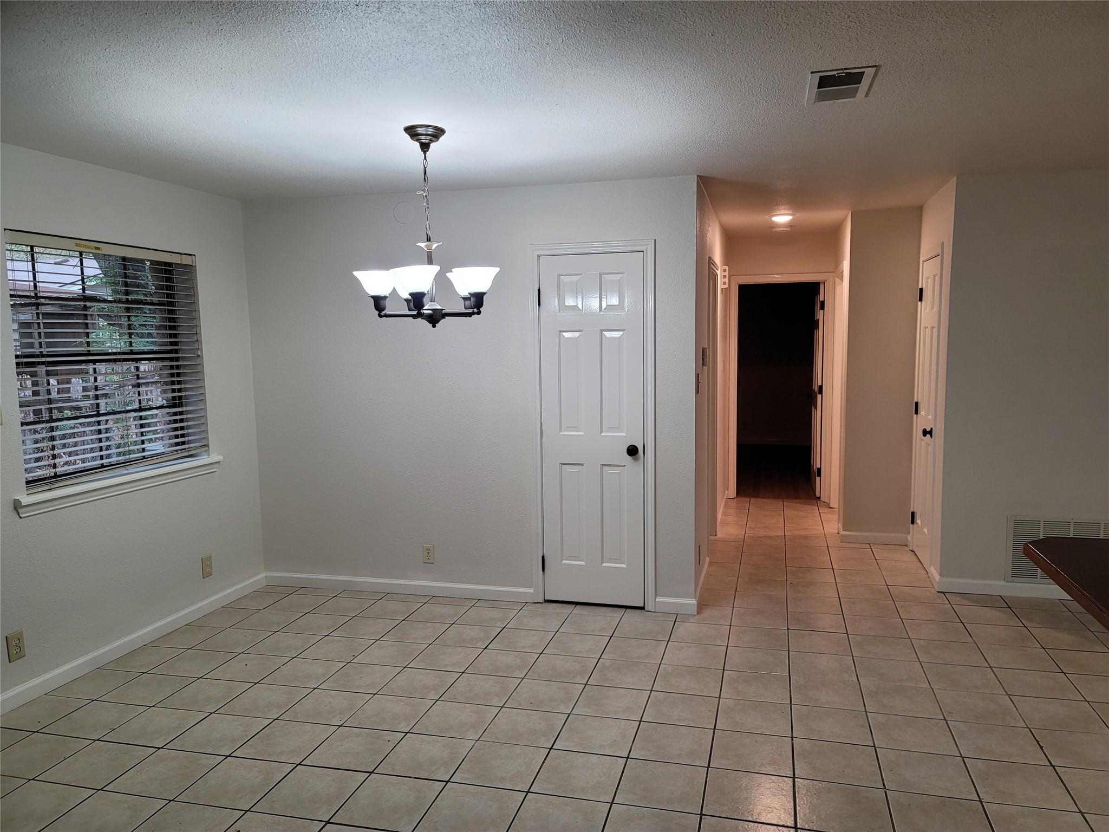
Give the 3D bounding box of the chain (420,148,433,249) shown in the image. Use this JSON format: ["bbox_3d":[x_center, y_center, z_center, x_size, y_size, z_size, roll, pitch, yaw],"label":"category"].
[{"bbox_3d":[-0.532,-0.894,3.343,0.040,0.420,0.040,-2,6,-8],"label":"chain"}]

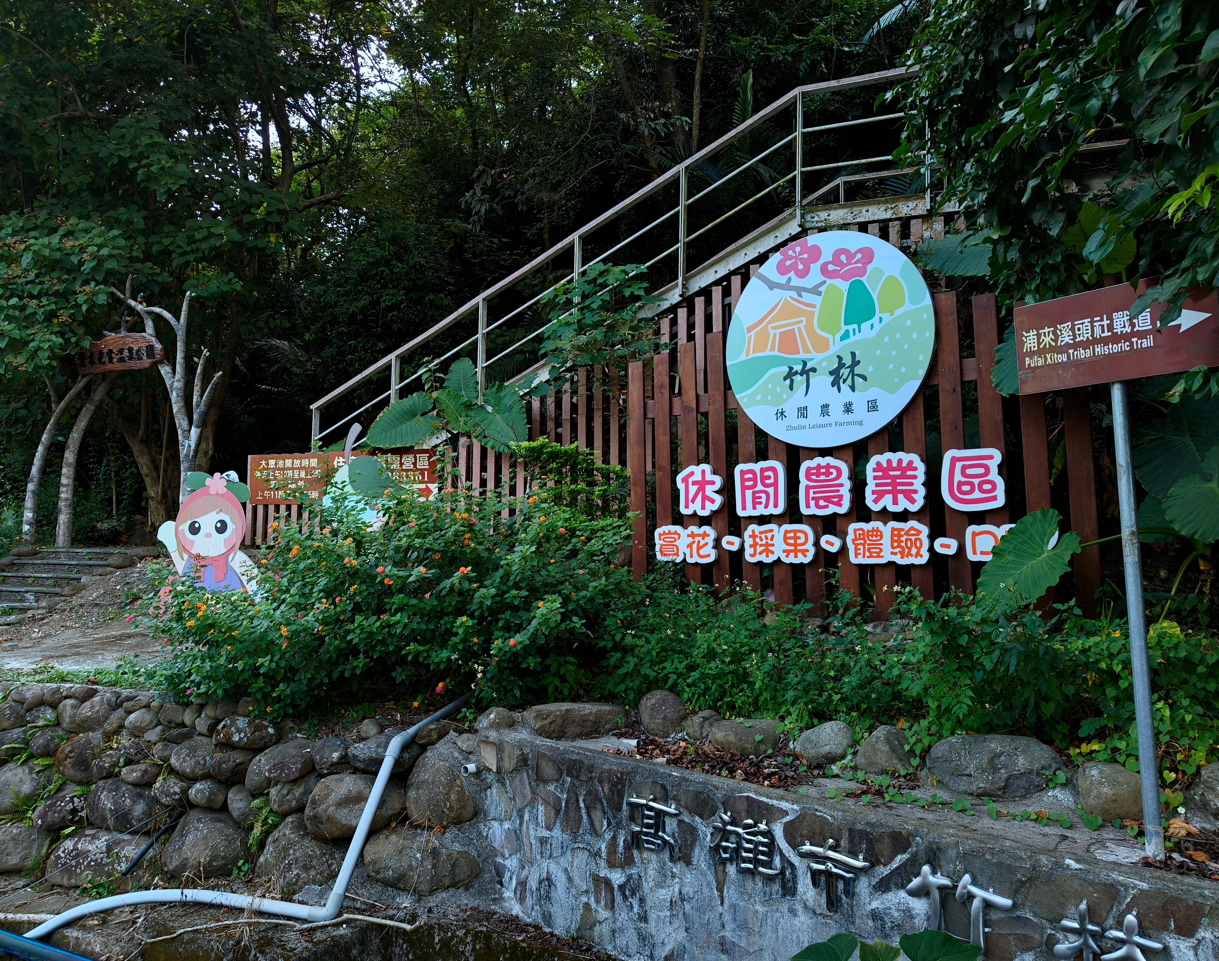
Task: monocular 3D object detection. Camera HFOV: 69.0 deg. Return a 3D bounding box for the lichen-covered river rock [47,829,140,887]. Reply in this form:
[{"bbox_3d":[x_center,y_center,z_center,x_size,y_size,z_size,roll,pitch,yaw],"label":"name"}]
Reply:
[{"bbox_3d":[-3.269,2.387,5.627,0.592,0.338,0.381,-1,-5,12],"label":"lichen-covered river rock"}]

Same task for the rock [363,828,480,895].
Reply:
[{"bbox_3d":[-1.185,2.397,5.594,0.720,0.398,0.450,-1,-7,9],"label":"rock"}]

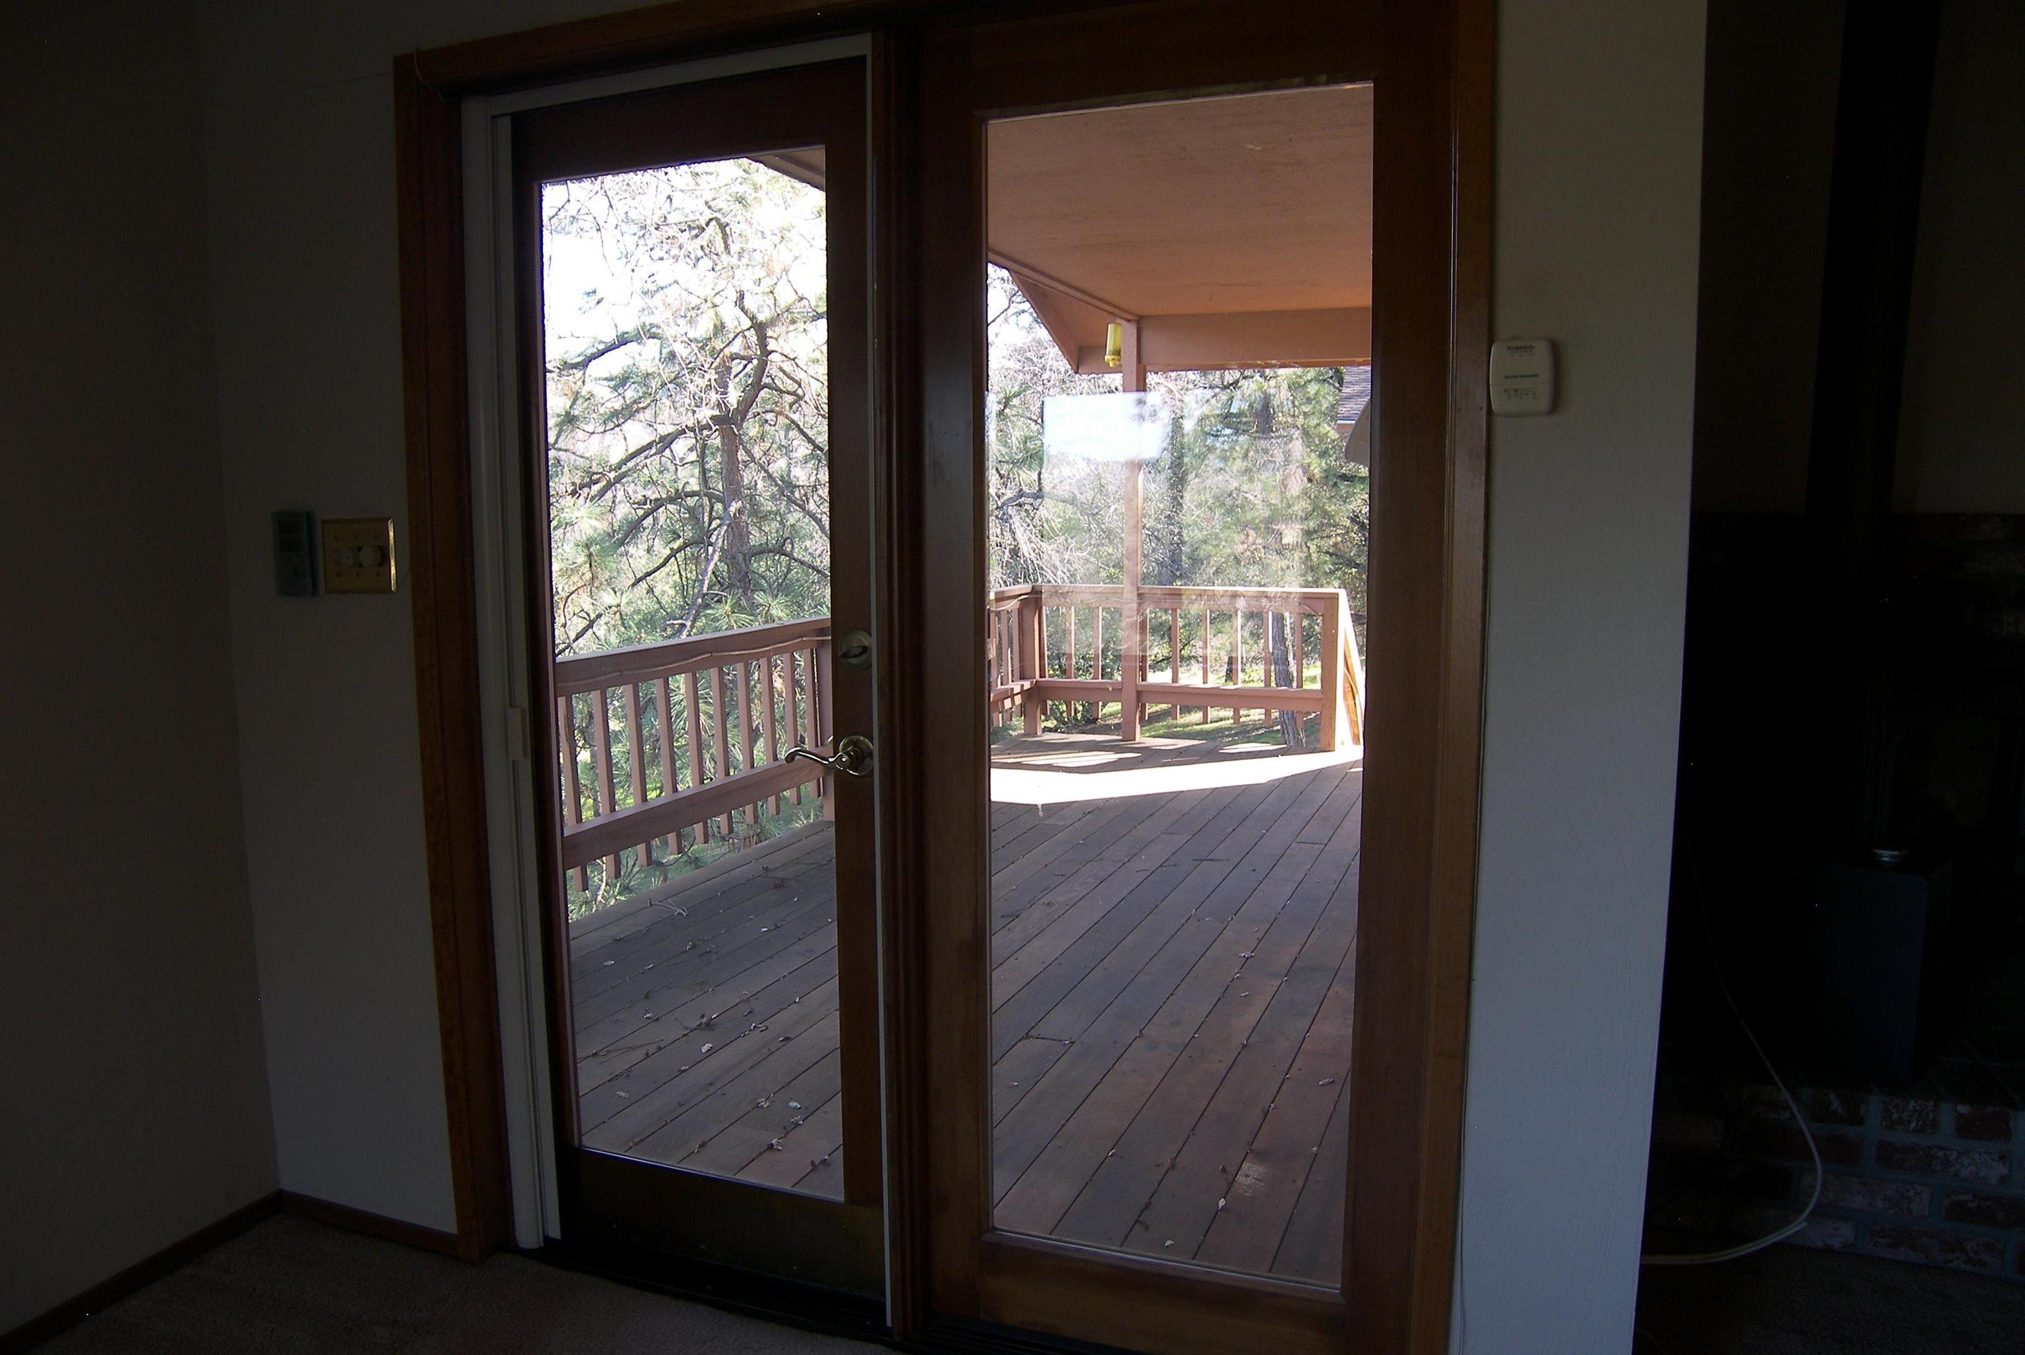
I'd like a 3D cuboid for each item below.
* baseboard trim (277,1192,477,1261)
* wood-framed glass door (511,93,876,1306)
[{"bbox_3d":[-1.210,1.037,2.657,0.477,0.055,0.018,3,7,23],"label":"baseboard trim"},{"bbox_3d":[-0.546,0.031,2.413,0.755,2.015,0.050,3,7,23],"label":"wood-framed glass door"}]

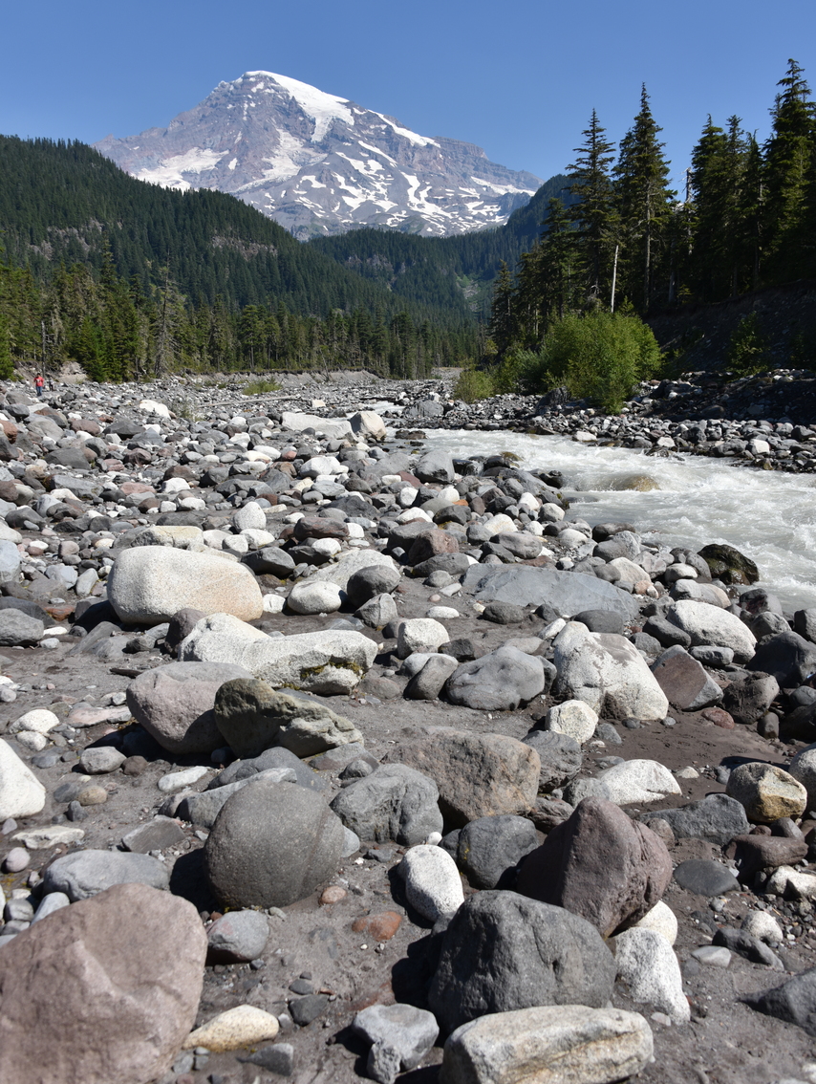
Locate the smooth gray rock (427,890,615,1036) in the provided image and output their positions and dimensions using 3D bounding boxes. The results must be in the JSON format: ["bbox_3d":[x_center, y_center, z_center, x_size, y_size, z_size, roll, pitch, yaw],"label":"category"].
[{"bbox_3d":[0.251,0.932,2.107,0.419,0.309,0.314,1,9,5],"label":"smooth gray rock"}]

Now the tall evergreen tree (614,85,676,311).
[{"bbox_3d":[21.214,-29.962,83.484,5.366,18.937,5.366,0,9,0],"label":"tall evergreen tree"}]

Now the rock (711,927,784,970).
[{"bbox_3d":[0.835,0.998,2.343,0.176,0.081,0.079,7,11,37],"label":"rock"}]

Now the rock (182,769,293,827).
[{"bbox_3d":[-0.536,0.827,3.052,0.405,0.186,0.194,-5,10,-30],"label":"rock"}]

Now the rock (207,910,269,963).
[{"bbox_3d":[-0.478,1.099,2.657,0.179,0.107,0.152,0,9,0],"label":"rock"}]

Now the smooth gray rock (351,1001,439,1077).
[{"bbox_3d":[-0.025,1.090,2.082,0.190,0.143,0.152,0,9,0],"label":"smooth gray rock"}]

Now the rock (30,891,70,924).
[{"bbox_3d":[-0.927,0.967,2.472,0.111,0.114,0.122,-5,10,-30],"label":"rock"}]

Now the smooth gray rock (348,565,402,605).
[{"bbox_3d":[-0.221,0.297,6.293,0.360,0.283,0.306,0,9,0],"label":"smooth gray rock"}]

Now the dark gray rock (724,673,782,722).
[{"bbox_3d":[1.440,0.653,3.992,0.230,0.211,0.195,0,9,0],"label":"dark gray rock"}]

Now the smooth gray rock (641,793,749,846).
[{"bbox_3d":[1.004,0.981,3.370,0.382,0.132,0.248,0,9,0],"label":"smooth gray rock"}]

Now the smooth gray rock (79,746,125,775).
[{"bbox_3d":[-1.241,0.887,3.869,0.177,0.102,0.142,0,9,0],"label":"smooth gray rock"}]

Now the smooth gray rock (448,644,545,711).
[{"bbox_3d":[0.401,0.629,4.370,0.455,0.290,0.341,0,9,0],"label":"smooth gray rock"}]

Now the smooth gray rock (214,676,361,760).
[{"bbox_3d":[-0.476,0.707,3.813,0.603,0.317,0.332,1,9,8],"label":"smooth gray rock"}]

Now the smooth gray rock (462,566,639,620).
[{"bbox_3d":[0.980,0.350,6.719,1.229,0.266,0.738,6,11,34],"label":"smooth gray rock"}]

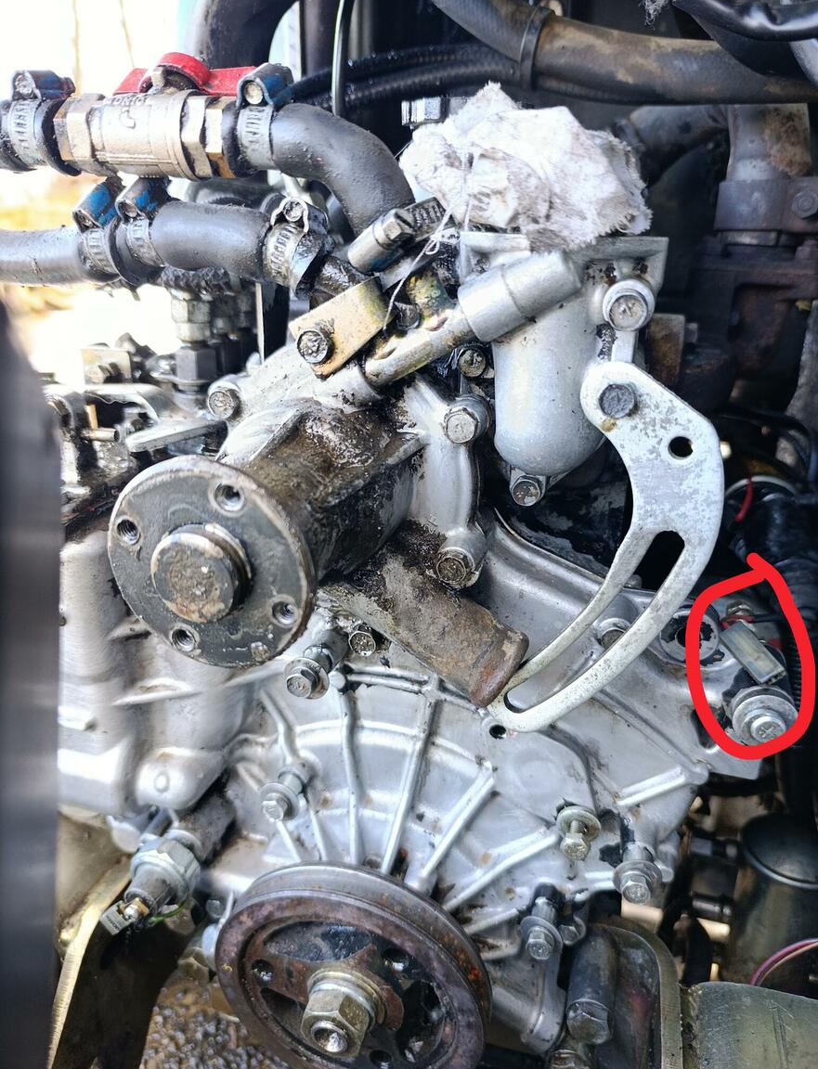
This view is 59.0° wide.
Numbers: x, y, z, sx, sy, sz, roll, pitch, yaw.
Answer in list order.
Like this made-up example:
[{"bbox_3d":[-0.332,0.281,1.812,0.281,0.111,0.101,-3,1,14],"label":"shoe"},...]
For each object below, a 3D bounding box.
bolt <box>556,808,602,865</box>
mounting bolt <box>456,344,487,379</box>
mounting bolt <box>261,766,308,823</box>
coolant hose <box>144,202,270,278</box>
[{"bbox_3d":[0.084,0.150,0.360,0.022,0.022,0.021,6,23,14],"label":"bolt"},{"bbox_3d":[0.028,-0.075,0.314,0.014,0.014,0.011,6,23,14],"label":"mounting bolt"},{"bbox_3d":[-0.067,0.138,0.384,0.022,0.022,0.026,6,23,14],"label":"mounting bolt"},{"bbox_3d":[-0.079,-0.115,0.281,0.053,0.027,0.027,12,24,6],"label":"coolant hose"}]

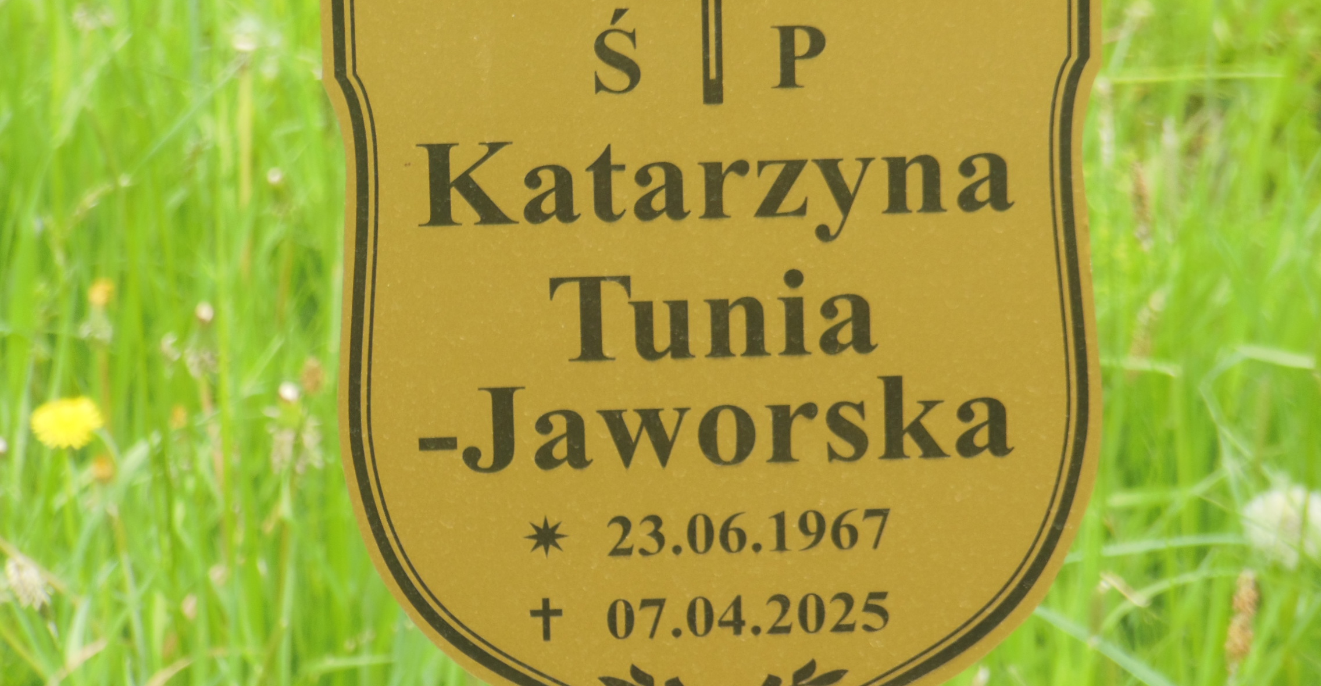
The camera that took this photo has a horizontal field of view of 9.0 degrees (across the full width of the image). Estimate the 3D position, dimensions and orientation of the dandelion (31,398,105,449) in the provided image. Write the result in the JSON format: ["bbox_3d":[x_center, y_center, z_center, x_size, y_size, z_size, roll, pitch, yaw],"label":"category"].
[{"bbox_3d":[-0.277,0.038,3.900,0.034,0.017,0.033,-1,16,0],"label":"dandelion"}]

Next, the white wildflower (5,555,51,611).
[{"bbox_3d":[-0.276,0.105,3.650,0.021,0.021,0.019,-1,16,0],"label":"white wildflower"}]

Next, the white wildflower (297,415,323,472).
[{"bbox_3d":[-0.164,0.047,3.900,0.013,0.025,0.013,-1,16,0],"label":"white wildflower"}]

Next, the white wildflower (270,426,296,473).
[{"bbox_3d":[-0.176,0.050,3.900,0.012,0.020,0.012,-1,16,0],"label":"white wildflower"}]

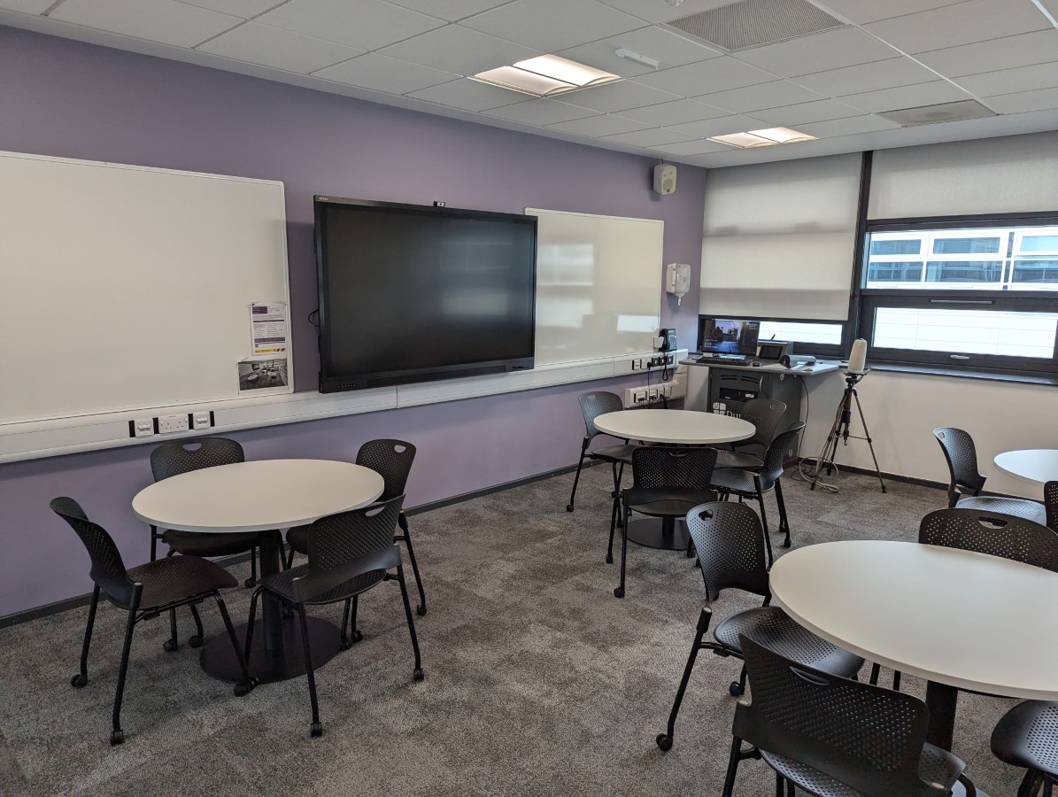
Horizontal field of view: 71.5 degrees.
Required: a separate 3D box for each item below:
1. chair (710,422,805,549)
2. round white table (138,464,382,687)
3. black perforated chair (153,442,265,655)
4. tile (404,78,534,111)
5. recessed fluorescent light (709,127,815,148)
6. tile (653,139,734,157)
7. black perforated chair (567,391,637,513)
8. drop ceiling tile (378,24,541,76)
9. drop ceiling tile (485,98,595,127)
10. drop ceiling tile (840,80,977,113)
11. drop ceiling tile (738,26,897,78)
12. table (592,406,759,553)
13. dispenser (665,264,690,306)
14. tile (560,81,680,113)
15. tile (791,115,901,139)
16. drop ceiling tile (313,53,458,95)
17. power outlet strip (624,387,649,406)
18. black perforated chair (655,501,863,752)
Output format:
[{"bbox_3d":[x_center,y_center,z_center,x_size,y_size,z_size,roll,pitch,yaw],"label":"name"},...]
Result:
[{"bbox_3d":[1.278,0.510,4.295,0.570,0.820,0.540,5,11,29],"label":"chair"},{"bbox_3d":[-1.142,0.748,3.234,1.000,0.737,1.000,1,9,0],"label":"round white table"},{"bbox_3d":[-1.477,0.643,3.448,0.530,0.836,0.560,-8,12,-40],"label":"black perforated chair"},{"bbox_3d":[-0.336,-1.778,4.293,0.585,0.020,0.600,10,13,44],"label":"tile"},{"bbox_3d":[1.783,-2.012,5.601,0.600,0.080,0.600,9,13,44],"label":"recessed fluorescent light"},{"bbox_3d":[1.350,-2.056,6.013,0.600,0.020,0.600,9,13,44],"label":"tile"},{"bbox_3d":[0.615,0.384,5.063,0.540,0.820,0.570,-8,13,-42],"label":"black perforated chair"},{"bbox_3d":[-0.334,-1.663,3.511,0.600,0.025,0.592,10,13,44],"label":"drop ceiling tile"},{"bbox_3d":[0.089,-1.851,4.745,0.600,0.020,0.600,9,13,44],"label":"drop ceiling tile"},{"bbox_3d":[2.203,-1.768,4.318,0.600,0.020,0.600,10,13,44],"label":"drop ceiling tile"},{"bbox_3d":[1.360,-1.632,3.474,0.600,0.020,0.600,10,13,44],"label":"drop ceiling tile"},{"bbox_3d":[0.919,0.520,4.753,1.000,0.740,1.000,0,9,0],"label":"table"},{"bbox_3d":[1.409,-1.068,6.918,0.115,0.385,0.210,9,13,44],"label":"dispenser"},{"bbox_3d":[0.517,-1.782,4.330,0.600,0.020,0.600,9,13,44],"label":"tile"},{"bbox_3d":[2.205,-1.915,5.178,0.600,0.025,0.566,10,13,44],"label":"tile"},{"bbox_3d":[-0.752,-1.714,3.900,0.600,0.020,0.600,9,13,44],"label":"drop ceiling tile"},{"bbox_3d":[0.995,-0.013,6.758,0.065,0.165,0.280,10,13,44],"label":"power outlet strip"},{"bbox_3d":[0.816,0.809,2.464,0.560,0.836,0.530,9,13,44],"label":"black perforated chair"}]

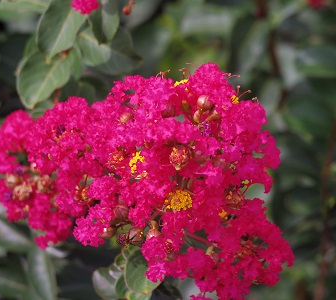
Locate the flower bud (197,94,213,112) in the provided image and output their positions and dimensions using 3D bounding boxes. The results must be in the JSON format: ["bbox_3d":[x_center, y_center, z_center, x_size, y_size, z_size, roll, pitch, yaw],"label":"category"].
[{"bbox_3d":[0.019,-0.025,1.247,0.008,0.010,0.009,0,12,0],"label":"flower bud"}]

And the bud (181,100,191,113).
[{"bbox_3d":[0.009,-0.023,1.253,0.005,0.006,0.005,0,12,0],"label":"bud"}]

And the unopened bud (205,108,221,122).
[{"bbox_3d":[0.024,-0.018,1.253,0.009,0.007,0.007,0,12,0],"label":"unopened bud"}]

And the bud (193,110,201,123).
[{"bbox_3d":[0.015,-0.018,1.250,0.004,0.006,0.005,0,12,0],"label":"bud"}]

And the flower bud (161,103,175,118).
[{"bbox_3d":[0.000,-0.021,1.253,0.007,0.009,0.008,0,12,0],"label":"flower bud"}]

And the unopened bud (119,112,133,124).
[{"bbox_3d":[-0.023,-0.017,1.250,0.007,0.006,0.007,0,12,0],"label":"unopened bud"}]

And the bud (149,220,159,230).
[{"bbox_3d":[-0.008,0.040,1.240,0.005,0.006,0.005,0,-24,0],"label":"bud"}]

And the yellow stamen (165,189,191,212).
[{"bbox_3d":[0.006,0.026,1.235,0.014,0.013,0.008,0,12,0],"label":"yellow stamen"}]

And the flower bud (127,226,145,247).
[{"bbox_3d":[-0.017,0.045,1.240,0.009,0.009,0.009,-30,0,45],"label":"flower bud"}]

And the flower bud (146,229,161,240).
[{"bbox_3d":[-0.008,0.045,1.240,0.007,0.008,0.007,0,-24,0],"label":"flower bud"}]

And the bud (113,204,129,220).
[{"bbox_3d":[-0.025,0.033,1.250,0.008,0.008,0.008,0,12,0],"label":"bud"}]

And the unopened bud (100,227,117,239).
[{"bbox_3d":[-0.032,0.043,1.240,0.008,0.007,0.007,-41,0,-21],"label":"unopened bud"}]

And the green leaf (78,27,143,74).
[{"bbox_3d":[-0.032,-0.056,1.330,0.036,0.027,0.015,0,12,0],"label":"green leaf"}]

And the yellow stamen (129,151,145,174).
[{"bbox_3d":[-0.017,0.007,1.245,0.008,0.013,0.008,0,12,0],"label":"yellow stamen"}]

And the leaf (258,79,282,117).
[{"bbox_3d":[0.072,-0.037,1.650,0.017,0.030,0.006,12,-20,33],"label":"leaf"}]

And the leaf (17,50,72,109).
[{"bbox_3d":[-0.069,-0.039,1.320,0.026,0.042,0.008,28,-26,7],"label":"leaf"}]

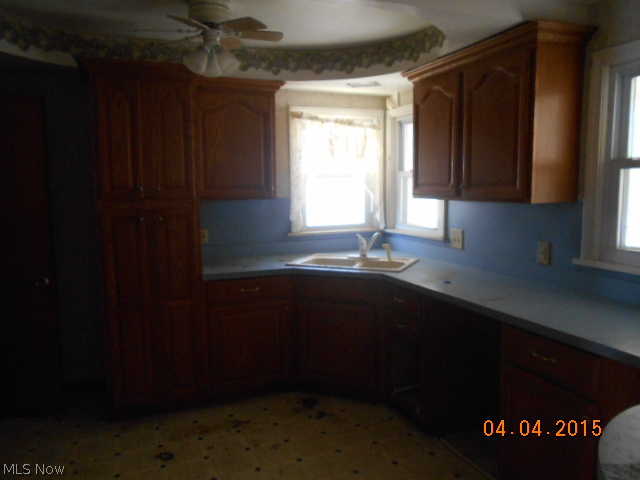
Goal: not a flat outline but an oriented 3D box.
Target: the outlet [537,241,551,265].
[{"bbox_3d":[1.222,0.073,2.625,0.012,0.120,0.075,-3,7,-23],"label":"outlet"}]

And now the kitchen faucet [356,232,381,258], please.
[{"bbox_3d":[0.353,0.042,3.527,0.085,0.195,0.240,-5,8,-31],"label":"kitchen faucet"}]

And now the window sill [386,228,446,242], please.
[{"bbox_3d":[0.713,-0.051,3.757,0.075,0.045,0.820,-3,7,-23],"label":"window sill"}]

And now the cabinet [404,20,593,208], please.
[{"bbox_3d":[0.930,-0.639,2.756,0.370,0.820,1.100,-3,7,-23],"label":"cabinet"}]

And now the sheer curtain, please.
[{"bbox_3d":[0.166,-0.538,3.908,0.850,0.960,0.075,-3,7,-23],"label":"sheer curtain"}]

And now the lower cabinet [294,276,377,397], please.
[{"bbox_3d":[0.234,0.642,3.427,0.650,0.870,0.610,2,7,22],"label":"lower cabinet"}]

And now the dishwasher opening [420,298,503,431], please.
[{"bbox_3d":[0.965,0.737,2.540,0.600,0.865,0.605,-3,7,-23],"label":"dishwasher opening"}]

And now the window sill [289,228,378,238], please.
[{"bbox_3d":[0.149,-0.069,3.974,0.870,0.042,0.080,-3,7,-23],"label":"window sill"}]

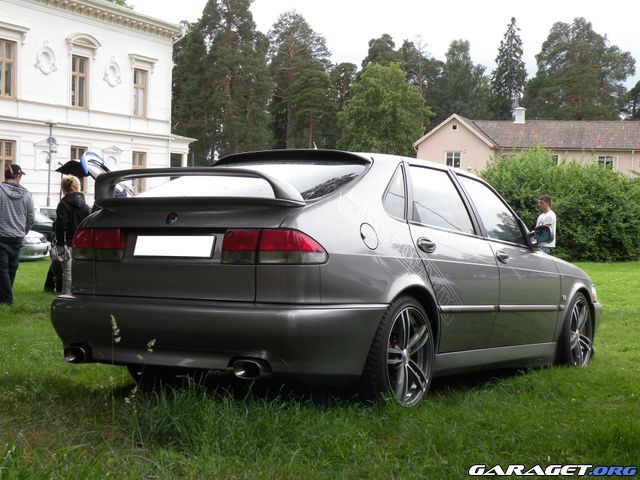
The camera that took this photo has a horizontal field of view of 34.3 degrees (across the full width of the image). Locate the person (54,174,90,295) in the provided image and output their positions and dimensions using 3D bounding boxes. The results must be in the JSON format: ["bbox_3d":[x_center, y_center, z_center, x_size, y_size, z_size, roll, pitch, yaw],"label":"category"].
[{"bbox_3d":[-3.060,0.031,12.800,0.470,1.680,0.360,1,2,-20],"label":"person"}]

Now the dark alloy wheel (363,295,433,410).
[{"bbox_3d":[0.395,0.599,5.442,0.220,0.620,0.620,0,-2,34],"label":"dark alloy wheel"}]

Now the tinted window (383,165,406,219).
[{"bbox_3d":[0.379,-0.252,5.335,0.050,0.340,0.340,-27,-16,29],"label":"tinted window"}]

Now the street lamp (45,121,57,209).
[{"bbox_3d":[-9.151,-1.808,35.000,0.340,4.300,0.340,2,2,0],"label":"street lamp"}]

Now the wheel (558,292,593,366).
[{"bbox_3d":[1.803,0.682,7.485,0.225,0.640,0.640,0,-2,33],"label":"wheel"}]

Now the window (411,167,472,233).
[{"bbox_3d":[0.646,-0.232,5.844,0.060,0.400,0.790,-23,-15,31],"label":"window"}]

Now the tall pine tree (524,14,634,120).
[{"bbox_3d":[24.773,-10.741,100.043,10.800,21.500,10.500,1,0,0],"label":"tall pine tree"}]

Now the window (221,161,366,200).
[{"bbox_3d":[-0.390,-0.325,5.383,1.200,0.110,0.830,0,18,33],"label":"window"}]

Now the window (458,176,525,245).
[{"bbox_3d":[1.093,-0.180,6.518,0.060,0.410,0.700,-23,-15,31],"label":"window"}]

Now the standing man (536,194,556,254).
[{"bbox_3d":[3.719,0.141,17.004,0.340,1.760,0.480,1,0,-22],"label":"standing man"}]

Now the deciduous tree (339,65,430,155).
[{"bbox_3d":[5.251,-7.573,85.028,7.700,14.000,7.700,1,0,0],"label":"deciduous tree"}]

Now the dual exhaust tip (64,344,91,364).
[{"bbox_3d":[-1.220,0.586,5.301,0.125,0.088,0.110,0,-2,34],"label":"dual exhaust tip"}]

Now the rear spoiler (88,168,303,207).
[{"bbox_3d":[-0.645,-0.246,4.990,1.240,0.185,0.310,0,-2,33],"label":"rear spoiler"}]

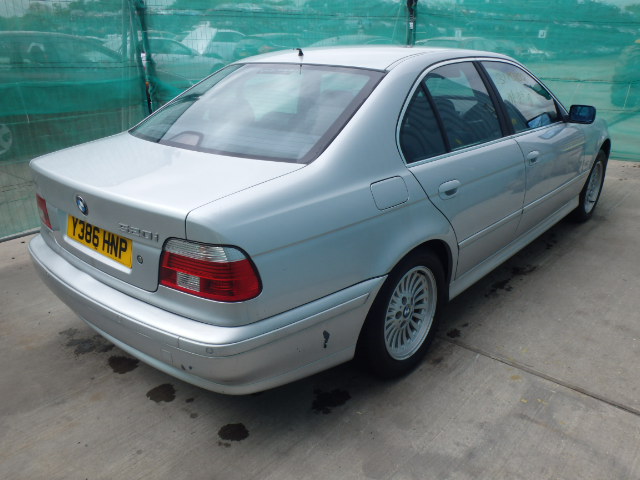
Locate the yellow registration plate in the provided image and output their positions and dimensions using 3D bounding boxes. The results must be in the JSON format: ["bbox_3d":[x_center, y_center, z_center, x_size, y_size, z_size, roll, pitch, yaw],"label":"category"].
[{"bbox_3d":[-0.874,-0.006,2.032,0.520,0.111,0.012,17,16,39],"label":"yellow registration plate"}]

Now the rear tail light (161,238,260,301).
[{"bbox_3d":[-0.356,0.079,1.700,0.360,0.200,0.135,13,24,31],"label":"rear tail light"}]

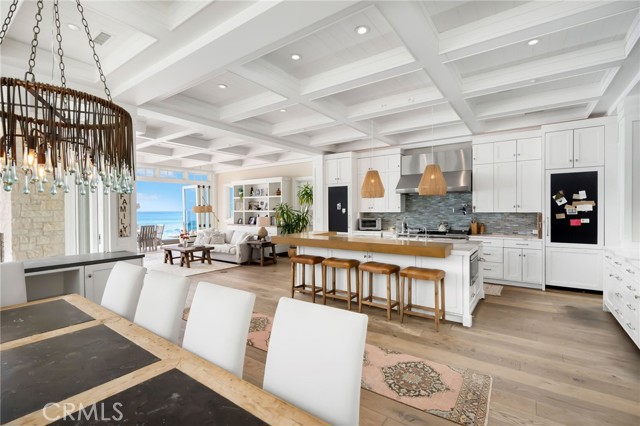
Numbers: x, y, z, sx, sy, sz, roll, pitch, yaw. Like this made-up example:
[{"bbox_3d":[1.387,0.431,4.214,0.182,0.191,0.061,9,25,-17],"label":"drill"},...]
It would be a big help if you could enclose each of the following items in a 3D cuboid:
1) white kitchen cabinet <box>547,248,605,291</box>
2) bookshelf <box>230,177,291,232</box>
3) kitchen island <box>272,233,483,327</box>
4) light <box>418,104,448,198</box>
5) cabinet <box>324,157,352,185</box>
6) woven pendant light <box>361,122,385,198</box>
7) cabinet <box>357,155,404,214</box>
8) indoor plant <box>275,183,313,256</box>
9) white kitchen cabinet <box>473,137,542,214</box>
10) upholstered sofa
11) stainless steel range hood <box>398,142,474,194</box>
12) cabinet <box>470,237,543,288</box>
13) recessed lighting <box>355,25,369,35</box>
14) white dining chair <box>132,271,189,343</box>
[{"bbox_3d":[4.438,0.930,5.026,0.740,0.678,0.600,0,0,35],"label":"white kitchen cabinet"},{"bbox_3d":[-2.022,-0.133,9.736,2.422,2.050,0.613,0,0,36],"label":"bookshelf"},{"bbox_3d":[0.914,0.875,4.563,2.844,1.005,1.749,0,0,36],"label":"kitchen island"},{"bbox_3d":[1.675,-0.927,4.219,0.400,1.342,0.400,0,0,35],"label":"light"},{"bbox_3d":[0.633,-1.093,7.707,0.790,0.700,0.620,0,0,35],"label":"cabinet"},{"bbox_3d":[0.991,-0.994,5.286,0.432,1.457,0.432,0,0,0],"label":"woven pendant light"},{"bbox_3d":[1.550,-0.721,7.249,1.140,1.400,0.360,0,0,35],"label":"cabinet"},{"bbox_3d":[-0.720,0.240,8.401,1.120,2.230,1.100,0,0,35],"label":"indoor plant"},{"bbox_3d":[3.743,-0.727,5.745,1.146,1.447,0.342,0,0,36],"label":"white kitchen cabinet"},{"bbox_3d":[-2.801,0.946,8.571,2.322,0.834,0.874,0,0,36],"label":"upholstered sofa"},{"bbox_3d":[2.551,-0.927,6.359,1.500,1.000,0.650,0,0,35],"label":"stainless steel range hood"},{"bbox_3d":[3.661,0.907,5.644,1.156,0.915,0.623,0,0,36],"label":"cabinet"},{"bbox_3d":[0.426,-1.888,2.960,0.161,0.030,0.161,0,0,0],"label":"recessed lighting"},{"bbox_3d":[-1.141,0.898,1.669,0.480,0.970,0.600,0,0,35],"label":"white dining chair"}]

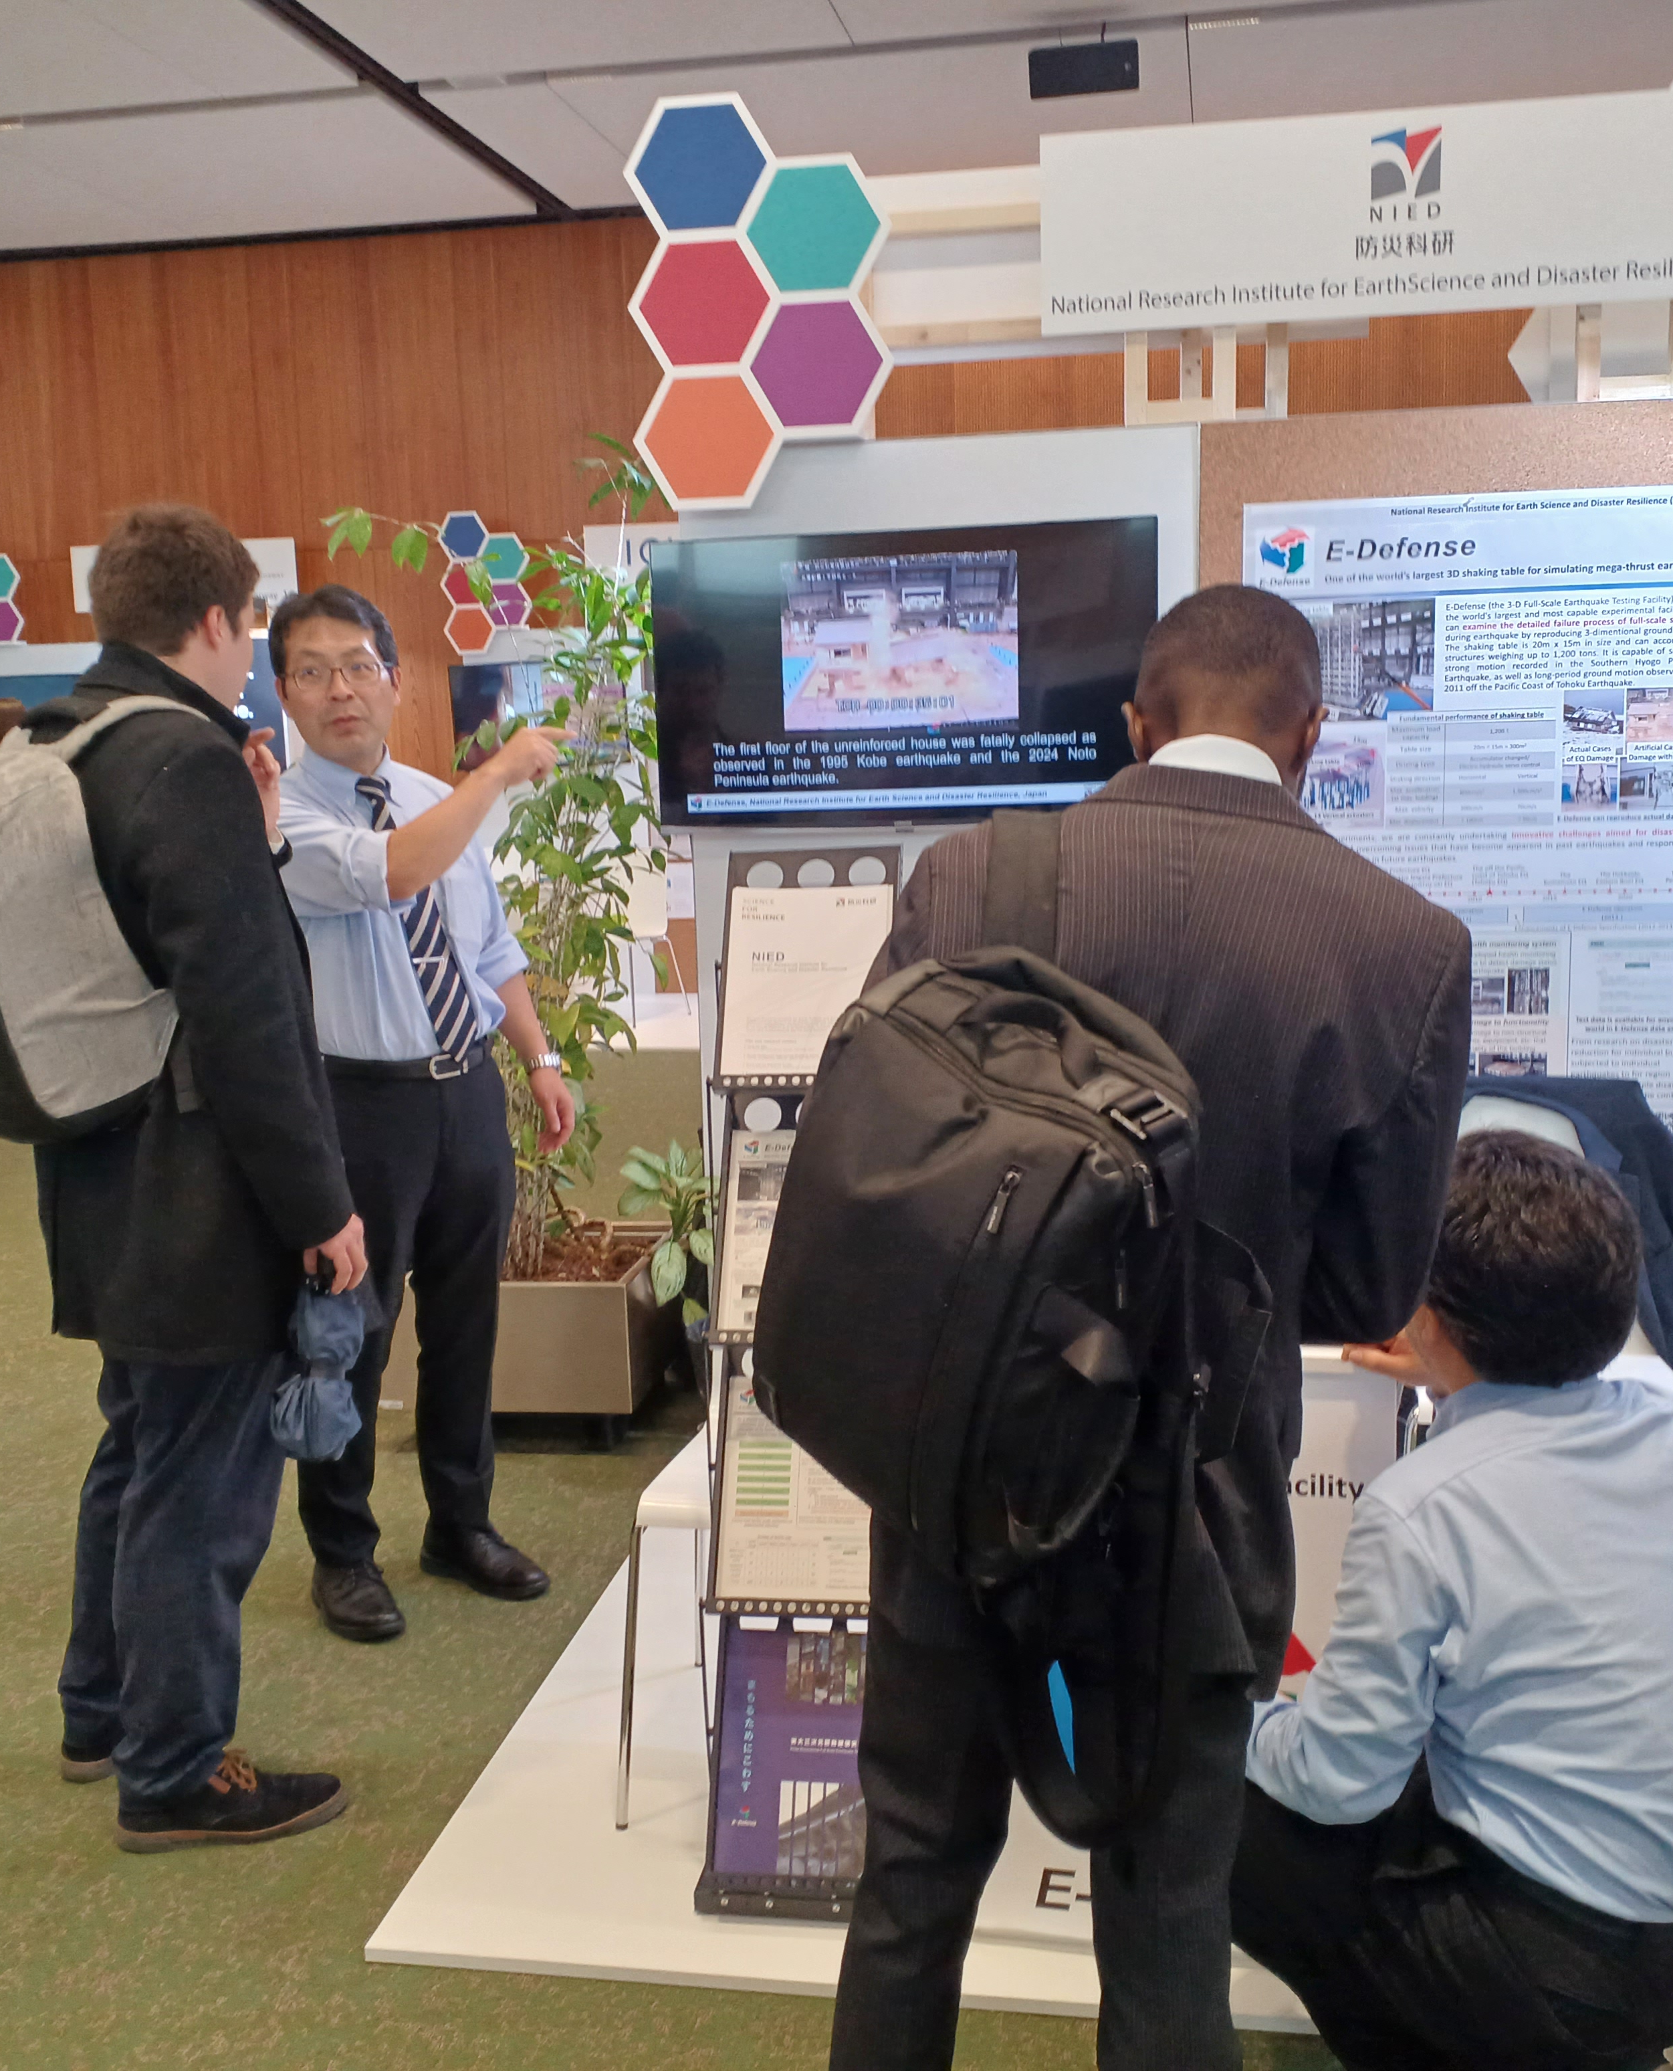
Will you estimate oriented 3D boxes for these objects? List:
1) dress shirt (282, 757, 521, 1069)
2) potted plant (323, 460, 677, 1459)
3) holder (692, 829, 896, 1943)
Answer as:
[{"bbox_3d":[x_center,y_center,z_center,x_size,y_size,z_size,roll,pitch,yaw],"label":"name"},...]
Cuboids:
[{"bbox_3d":[-0.729,-0.214,3.534,0.450,0.530,0.330,-9,11,-37],"label":"dress shirt"},{"bbox_3d":[-0.654,-0.199,4.619,0.720,2.040,0.620,0,9,10],"label":"potted plant"},{"bbox_3d":[-0.038,0.427,2.755,0.260,1.300,0.380,0,9,13],"label":"holder"}]

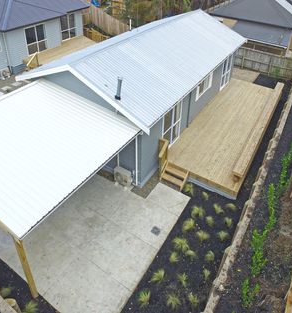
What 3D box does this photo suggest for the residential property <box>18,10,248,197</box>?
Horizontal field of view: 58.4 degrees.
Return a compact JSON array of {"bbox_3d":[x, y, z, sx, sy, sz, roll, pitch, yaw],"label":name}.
[{"bbox_3d":[0.316,-4.772,14.869,7.058,4.544,11.979,23,45,23],"label":"residential property"}]

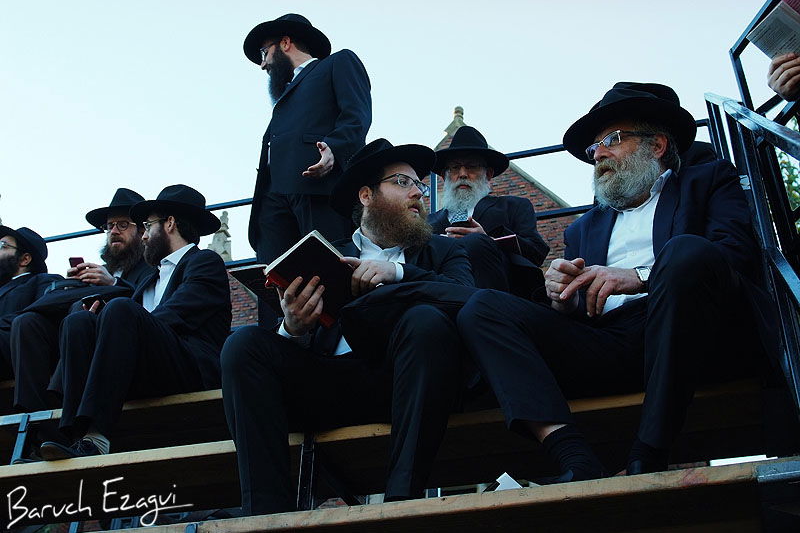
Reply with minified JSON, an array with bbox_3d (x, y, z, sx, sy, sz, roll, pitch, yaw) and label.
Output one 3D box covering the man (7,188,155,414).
[{"bbox_3d":[-1.235,0.160,4.590,0.560,1.260,0.860,-18,-30,29],"label":"man"}]

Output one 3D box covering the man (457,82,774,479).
[{"bbox_3d":[0.688,0.019,2.758,0.600,1.268,0.930,-24,-33,36],"label":"man"}]

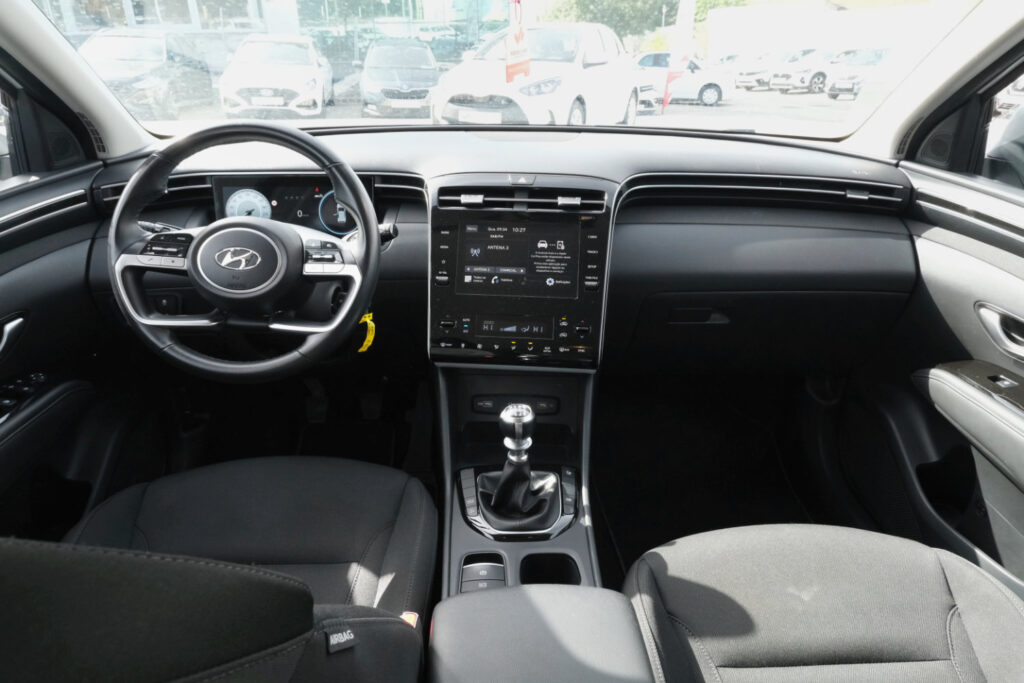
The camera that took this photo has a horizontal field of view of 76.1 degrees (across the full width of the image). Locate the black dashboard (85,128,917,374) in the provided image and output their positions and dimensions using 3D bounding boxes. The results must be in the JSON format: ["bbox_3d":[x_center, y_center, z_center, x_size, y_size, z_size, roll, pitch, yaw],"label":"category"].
[{"bbox_3d":[-0.012,-0.186,1.232,1.430,0.380,0.480,0,24,0],"label":"black dashboard"}]

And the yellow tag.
[{"bbox_3d":[-0.220,-0.013,0.985,0.025,0.060,0.020,0,24,0],"label":"yellow tag"}]

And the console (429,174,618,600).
[{"bbox_3d":[0.012,0.057,0.935,0.280,0.510,0.540,0,24,0],"label":"console"}]

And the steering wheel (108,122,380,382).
[{"bbox_3d":[-0.370,-0.125,0.923,0.370,0.370,0.115,-1,-4,-3],"label":"steering wheel"}]

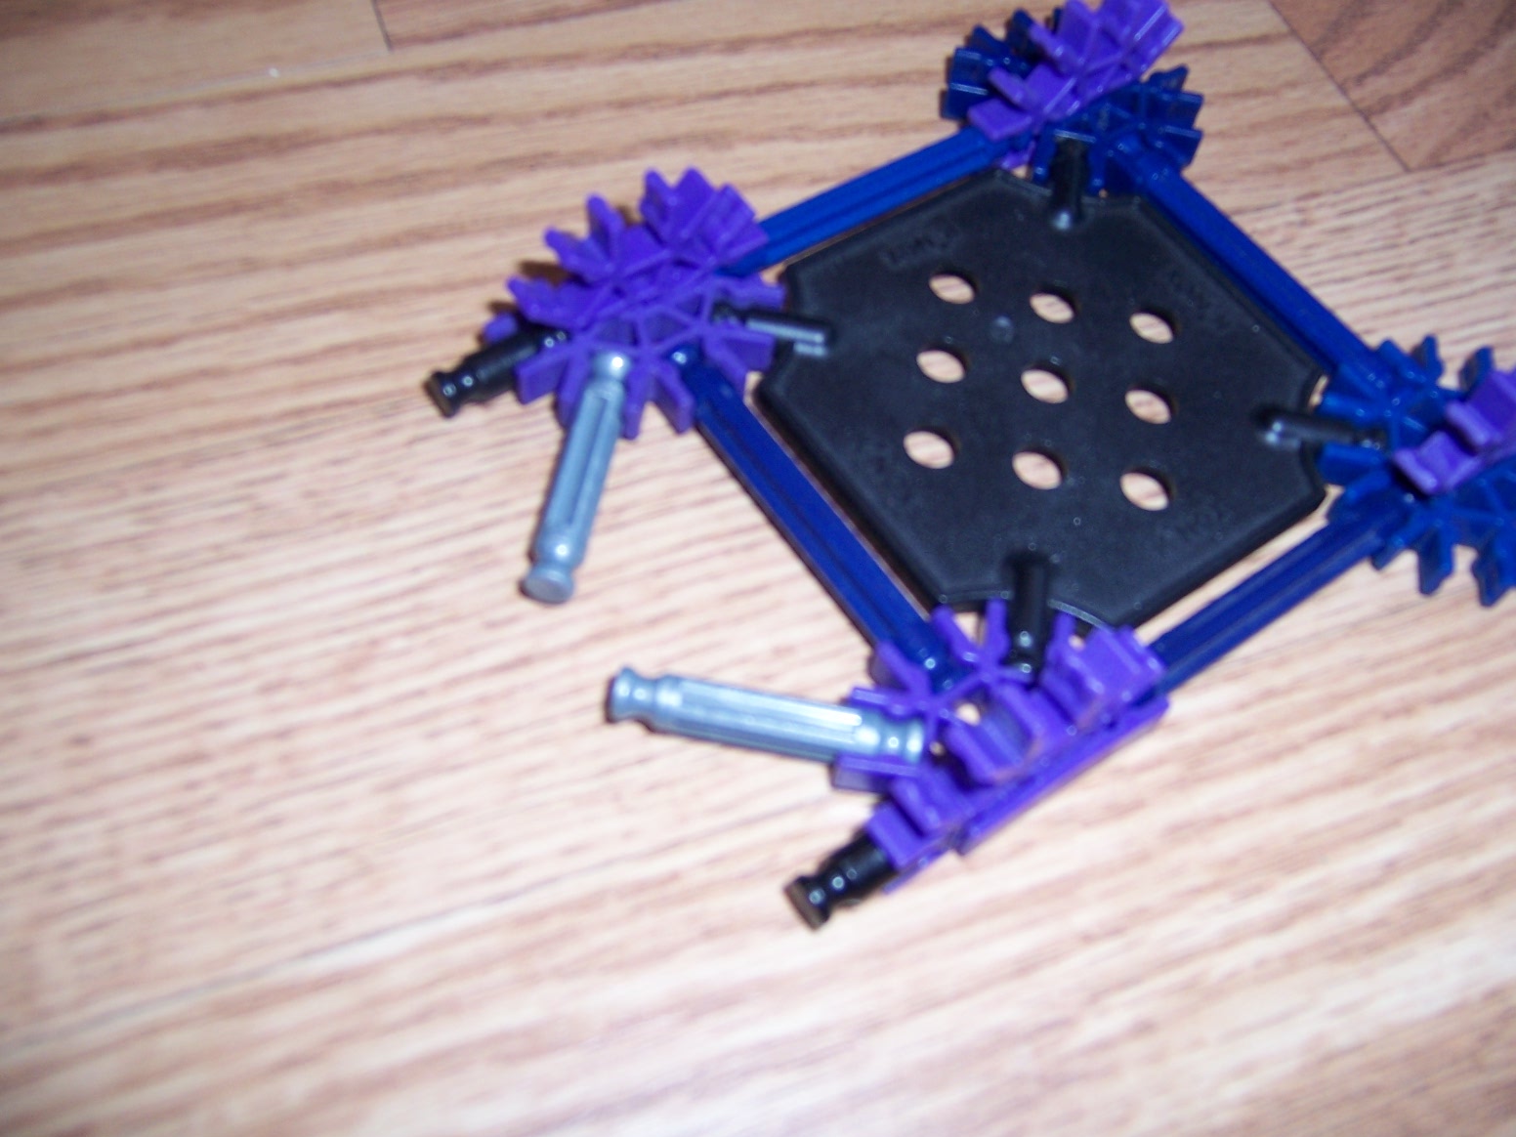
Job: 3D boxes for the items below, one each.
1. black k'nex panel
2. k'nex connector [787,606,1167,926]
[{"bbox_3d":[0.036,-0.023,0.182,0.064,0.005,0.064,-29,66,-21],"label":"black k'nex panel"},{"bbox_3d":[0.021,0.014,0.150,0.048,0.022,0.022,-29,66,-21],"label":"k'nex connector"}]

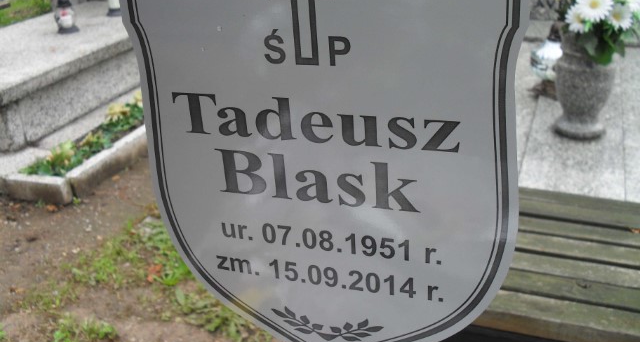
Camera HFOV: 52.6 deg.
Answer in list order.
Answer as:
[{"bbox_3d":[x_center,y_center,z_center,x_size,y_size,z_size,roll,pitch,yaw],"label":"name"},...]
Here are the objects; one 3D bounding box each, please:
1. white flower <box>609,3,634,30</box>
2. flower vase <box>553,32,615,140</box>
[{"bbox_3d":[0.660,-0.341,1.430,0.066,0.066,0.032,4,9,15],"label":"white flower"},{"bbox_3d":[0.642,-0.220,1.558,0.145,0.260,0.145,7,28,21],"label":"flower vase"}]

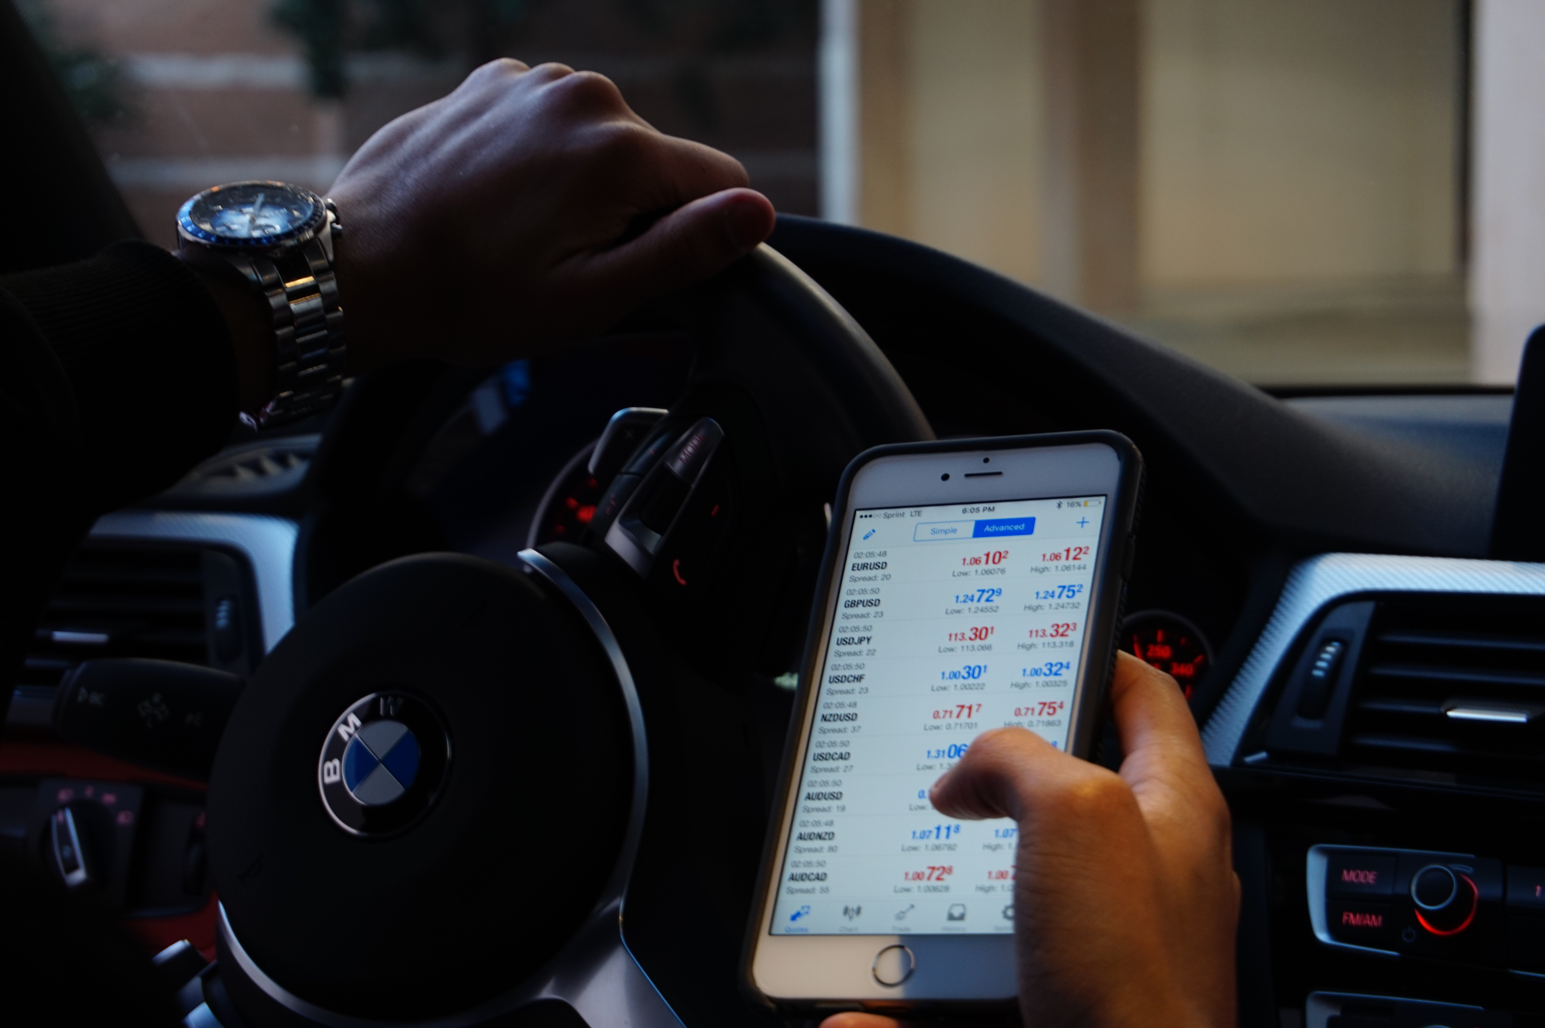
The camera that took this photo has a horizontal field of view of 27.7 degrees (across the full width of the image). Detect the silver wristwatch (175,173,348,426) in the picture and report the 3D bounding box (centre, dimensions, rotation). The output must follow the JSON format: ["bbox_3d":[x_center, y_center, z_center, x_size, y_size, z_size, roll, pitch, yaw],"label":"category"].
[{"bbox_3d":[-0.148,-0.060,0.916,0.047,0.061,0.063,-19,38,-30],"label":"silver wristwatch"}]

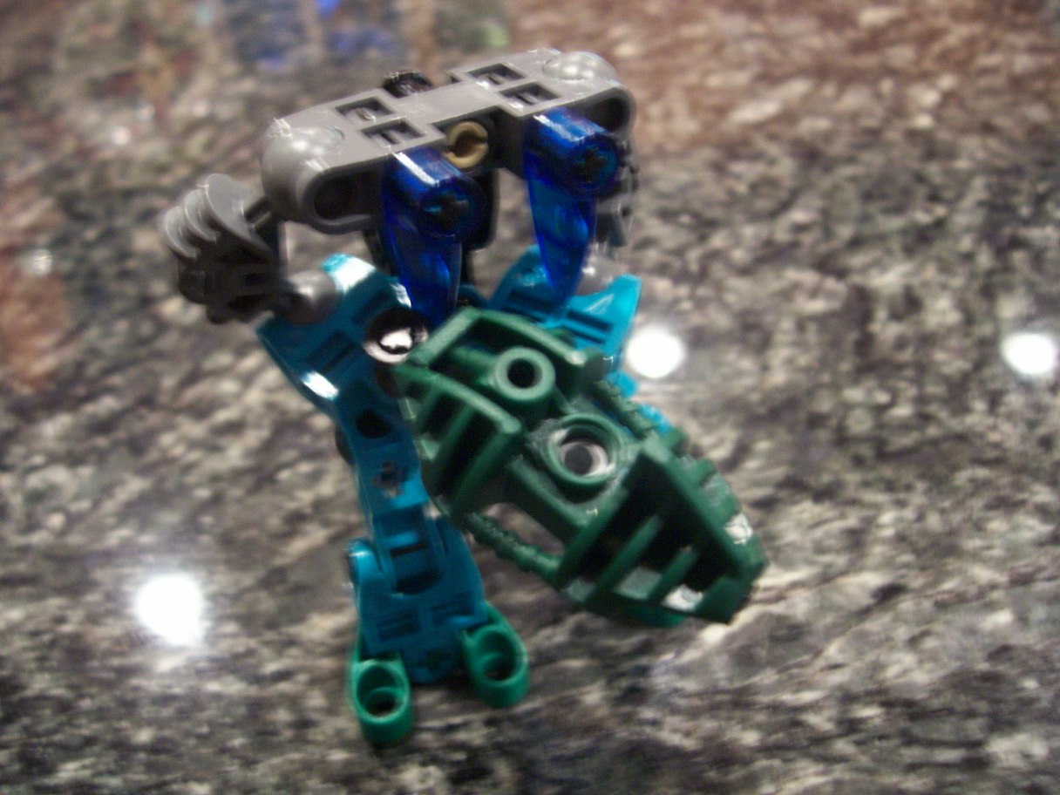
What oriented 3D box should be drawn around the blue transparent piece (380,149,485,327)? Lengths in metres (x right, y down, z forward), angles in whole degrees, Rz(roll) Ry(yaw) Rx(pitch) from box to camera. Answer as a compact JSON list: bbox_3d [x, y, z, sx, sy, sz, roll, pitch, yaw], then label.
[{"bbox_3d":[-0.010,-0.016,0.116,0.007,0.023,0.009,-22,41,-23],"label":"blue transparent piece"}]

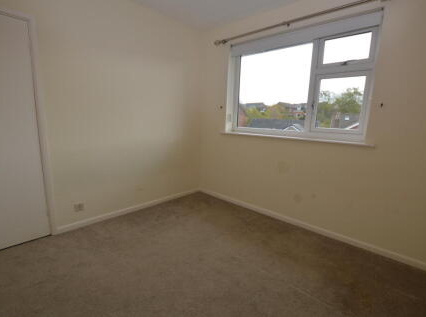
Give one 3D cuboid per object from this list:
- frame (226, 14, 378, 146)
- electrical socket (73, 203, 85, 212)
[{"bbox_3d":[0.871,-0.835,2.323,1.604,1.145,0.120,11,13,40],"label":"frame"},{"bbox_3d":[-1.383,0.511,2.054,0.020,0.090,0.094,11,13,40],"label":"electrical socket"}]

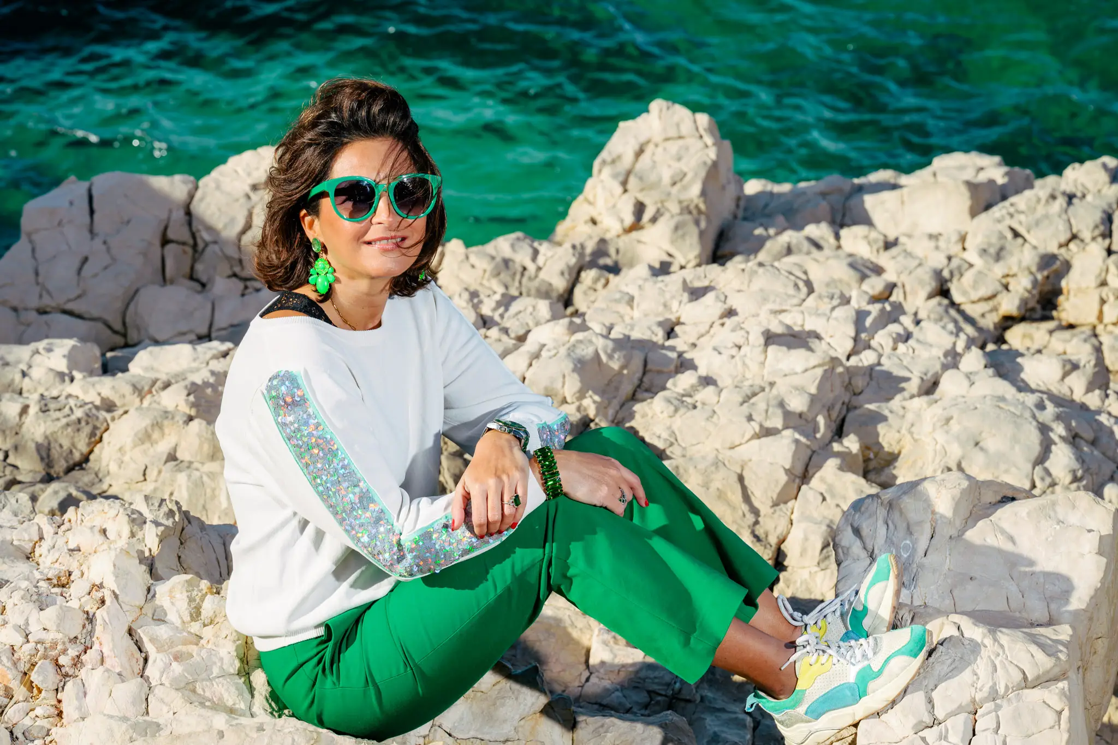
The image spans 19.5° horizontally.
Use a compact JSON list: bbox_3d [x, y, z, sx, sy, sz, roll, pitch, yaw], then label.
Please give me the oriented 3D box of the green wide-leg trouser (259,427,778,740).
[{"bbox_3d":[-0.051,0.262,3.980,0.670,0.380,0.400,9,17,33],"label":"green wide-leg trouser"}]

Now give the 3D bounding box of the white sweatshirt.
[{"bbox_3d":[-0.194,0.111,3.990,0.430,0.430,0.460,11,18,38],"label":"white sweatshirt"}]

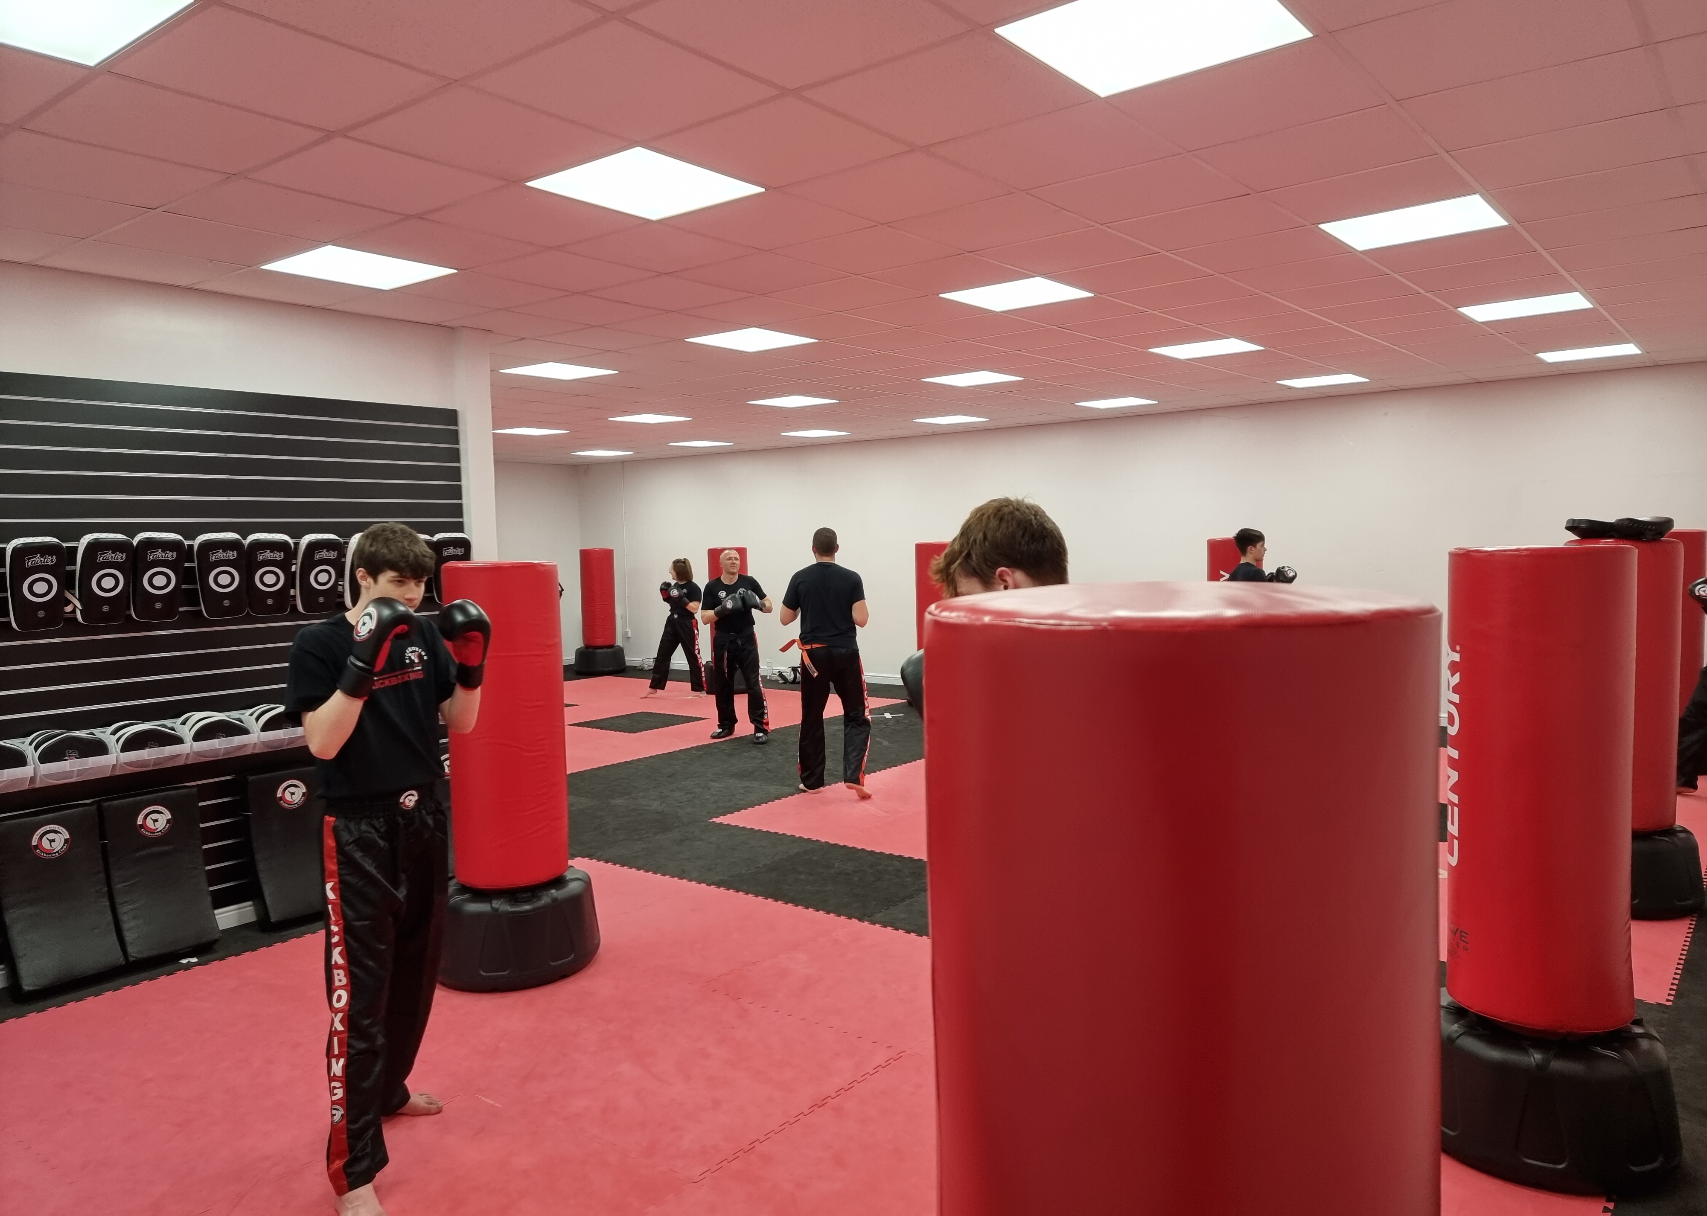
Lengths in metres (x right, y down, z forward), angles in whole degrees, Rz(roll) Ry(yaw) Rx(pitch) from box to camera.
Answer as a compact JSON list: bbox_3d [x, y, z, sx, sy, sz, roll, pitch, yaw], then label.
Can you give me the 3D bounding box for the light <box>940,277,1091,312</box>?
[{"bbox_3d":[0.812,-1.553,5.843,0.595,0.030,0.595,1,4,38],"label":"light"}]

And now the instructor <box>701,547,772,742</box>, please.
[{"bbox_3d":[-1.035,0.318,10.454,0.620,1.690,0.500,-1,3,2],"label":"instructor"}]

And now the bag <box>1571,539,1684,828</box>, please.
[{"bbox_3d":[3.584,0.328,5.533,0.460,1.316,0.460,-1,3,0],"label":"bag"}]

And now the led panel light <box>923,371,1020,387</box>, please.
[{"bbox_3d":[0.891,-1.709,8.790,0.595,0.035,0.595,1,4,39],"label":"led panel light"}]

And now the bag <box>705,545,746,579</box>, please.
[{"bbox_3d":[-1.445,-0.036,13.850,0.455,1.290,0.455,-1,3,0],"label":"bag"}]

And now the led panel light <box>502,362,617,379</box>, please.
[{"bbox_3d":[-1.995,-1.615,8.040,0.595,0.035,0.595,1,4,39],"label":"led panel light"}]

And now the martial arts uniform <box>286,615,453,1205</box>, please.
[{"bbox_3d":[-1.400,0.797,3.449,0.470,1.550,0.590,1,4,30],"label":"martial arts uniform"}]

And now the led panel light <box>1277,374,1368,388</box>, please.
[{"bbox_3d":[3.780,-1.832,9.504,0.595,0.030,0.595,1,4,39],"label":"led panel light"}]

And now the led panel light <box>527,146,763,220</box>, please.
[{"bbox_3d":[-0.683,-1.408,3.926,0.595,0.030,0.595,1,4,39],"label":"led panel light"}]

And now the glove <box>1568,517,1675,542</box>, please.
[{"bbox_3d":[3.479,-0.357,5.378,0.410,0.100,0.250,1,4,33],"label":"glove"}]

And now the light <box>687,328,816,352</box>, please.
[{"bbox_3d":[-0.589,-1.577,6.938,0.595,0.030,0.595,1,4,38],"label":"light"}]

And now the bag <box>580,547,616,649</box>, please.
[{"bbox_3d":[-3.564,-0.137,16.538,0.460,1.316,0.460,-1,3,0],"label":"bag"}]

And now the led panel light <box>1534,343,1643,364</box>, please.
[{"bbox_3d":[5.236,-1.816,8.418,0.595,0.035,0.595,1,4,39],"label":"led panel light"}]

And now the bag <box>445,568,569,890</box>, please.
[{"bbox_3d":[-1.435,0.461,4.904,0.457,1.295,0.457,-2,3,-16],"label":"bag"}]

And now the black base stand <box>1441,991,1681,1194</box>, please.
[{"bbox_3d":[1.931,1.337,3.375,0.670,0.330,0.670,-1,3,0],"label":"black base stand"}]

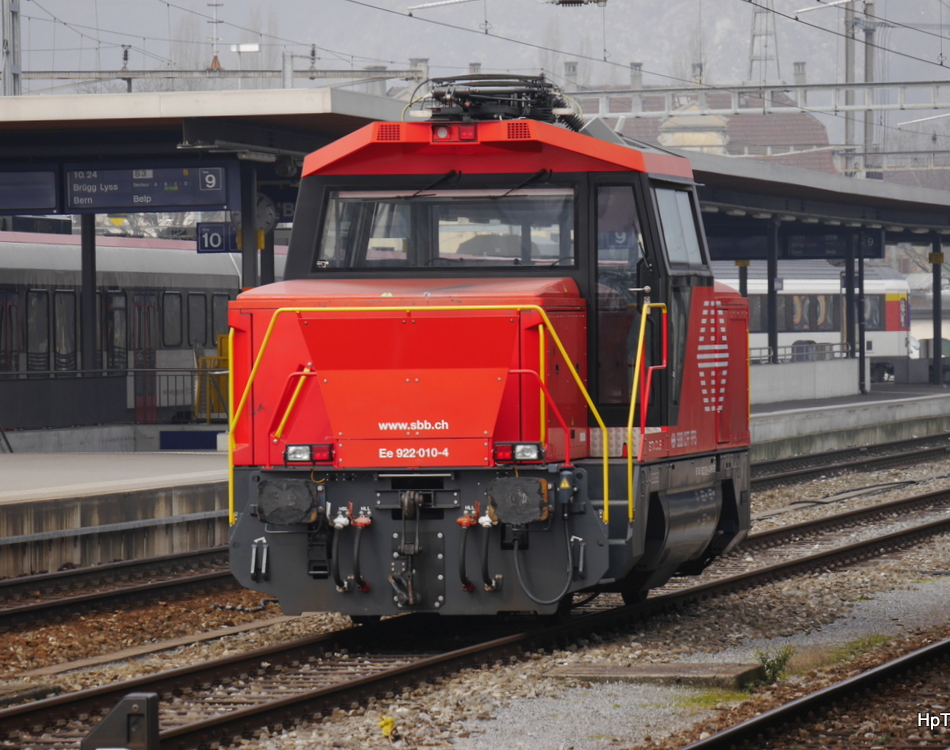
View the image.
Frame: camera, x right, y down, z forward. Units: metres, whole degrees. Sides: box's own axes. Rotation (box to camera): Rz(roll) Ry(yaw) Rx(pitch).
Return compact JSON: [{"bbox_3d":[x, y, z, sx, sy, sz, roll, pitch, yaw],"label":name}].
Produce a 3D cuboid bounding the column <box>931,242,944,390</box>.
[{"bbox_3d":[12.292,-1.710,181.085,0.210,3.950,0.210,0,0,10],"label":"column"}]

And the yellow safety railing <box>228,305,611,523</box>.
[{"bbox_3d":[-0.470,0.293,51.047,2.905,1.643,0.360,0,0,10],"label":"yellow safety railing"}]

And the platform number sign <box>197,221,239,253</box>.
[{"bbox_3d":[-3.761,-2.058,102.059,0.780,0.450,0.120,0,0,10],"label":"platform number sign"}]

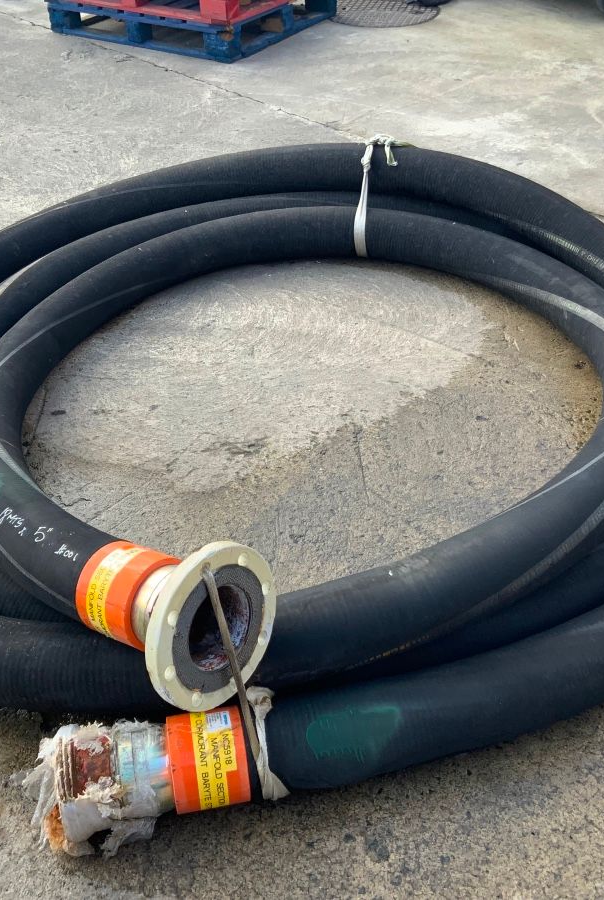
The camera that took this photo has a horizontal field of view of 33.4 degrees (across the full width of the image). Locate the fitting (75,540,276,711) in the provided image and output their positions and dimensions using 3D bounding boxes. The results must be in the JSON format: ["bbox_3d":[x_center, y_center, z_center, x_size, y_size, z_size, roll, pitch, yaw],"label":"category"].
[{"bbox_3d":[-0.216,0.245,1.578,0.247,0.254,0.254,13,38,38],"label":"fitting"}]

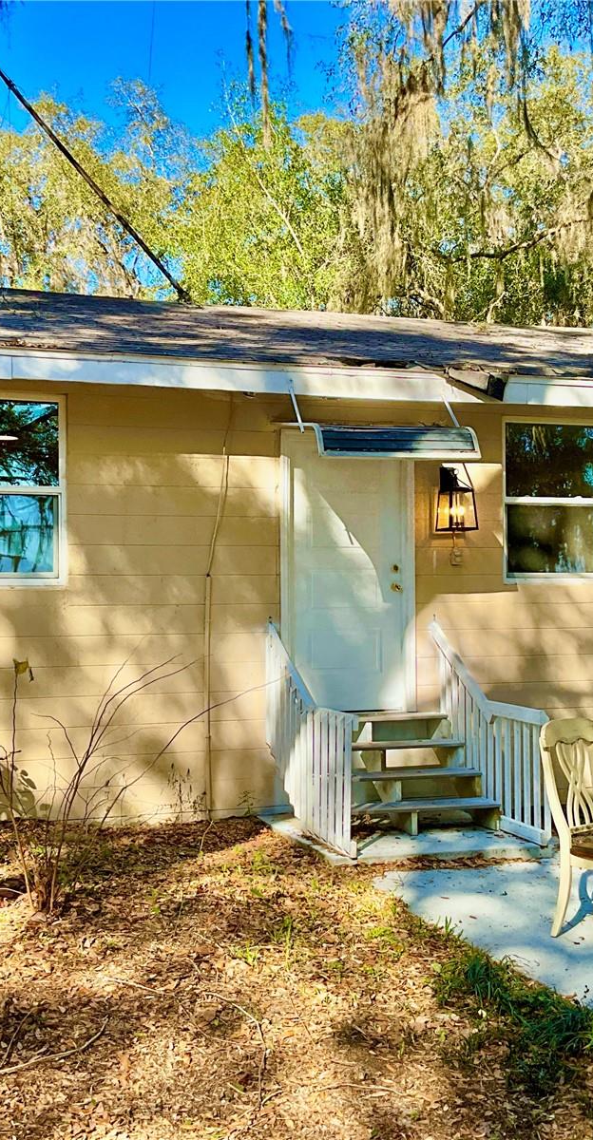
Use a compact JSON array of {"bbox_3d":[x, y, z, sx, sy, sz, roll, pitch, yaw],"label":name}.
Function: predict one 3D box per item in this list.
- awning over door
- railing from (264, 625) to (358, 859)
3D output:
[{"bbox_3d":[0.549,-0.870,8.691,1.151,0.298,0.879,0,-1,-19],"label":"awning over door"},{"bbox_3d":[0.078,1.025,8.190,0.091,1.364,1.586,0,-1,-19],"label":"railing"}]

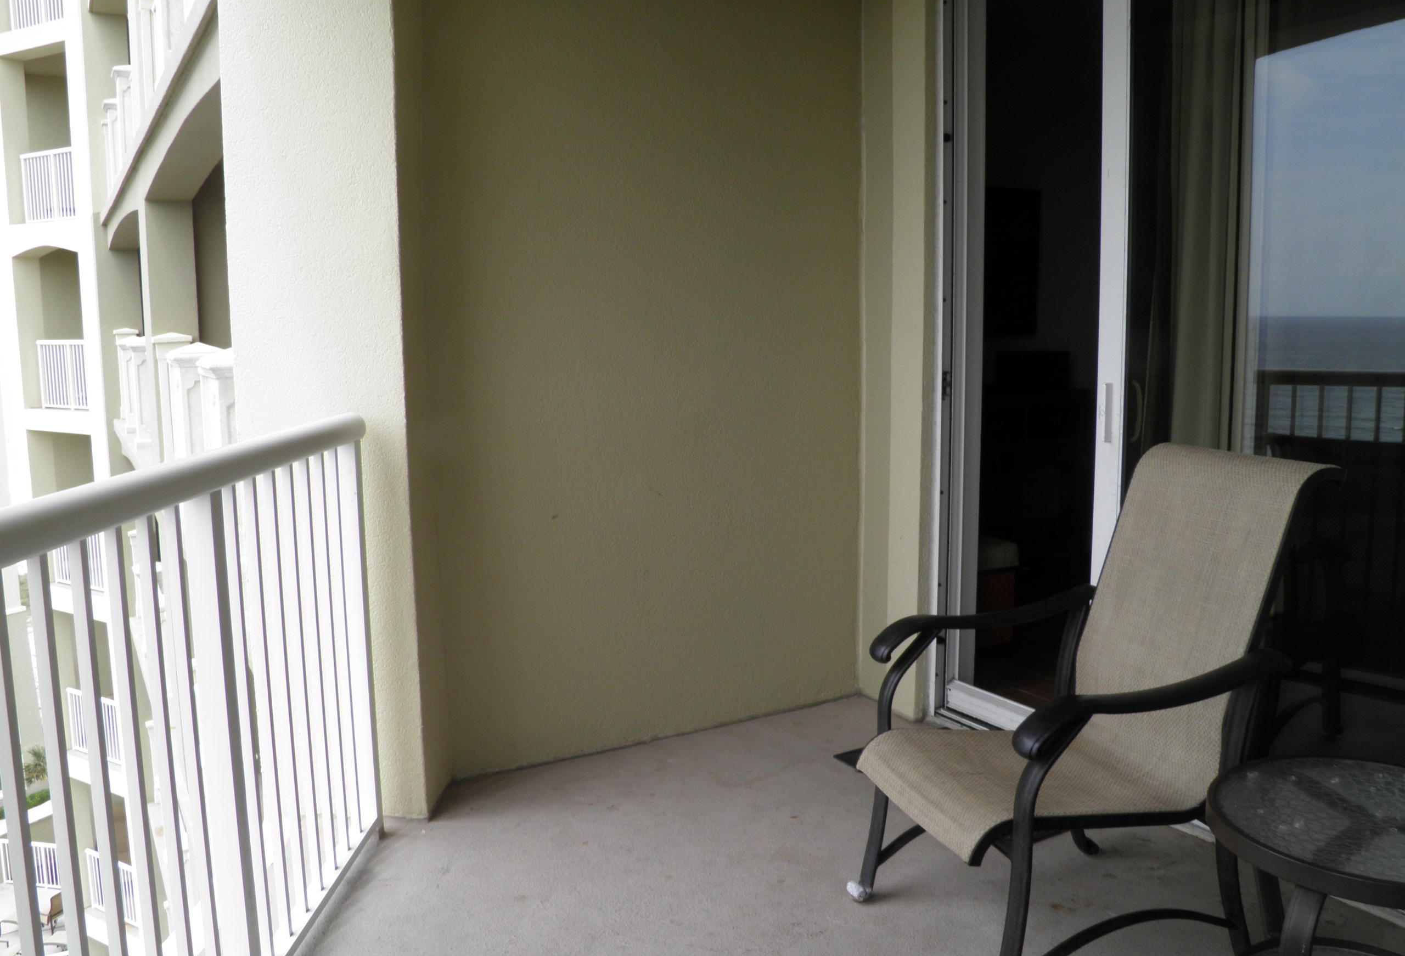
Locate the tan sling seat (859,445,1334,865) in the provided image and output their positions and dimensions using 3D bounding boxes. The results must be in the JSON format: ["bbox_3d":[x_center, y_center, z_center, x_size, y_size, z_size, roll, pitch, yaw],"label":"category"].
[{"bbox_3d":[0.799,0.311,2.372,0.834,0.701,0.488,-3,8,-18],"label":"tan sling seat"}]

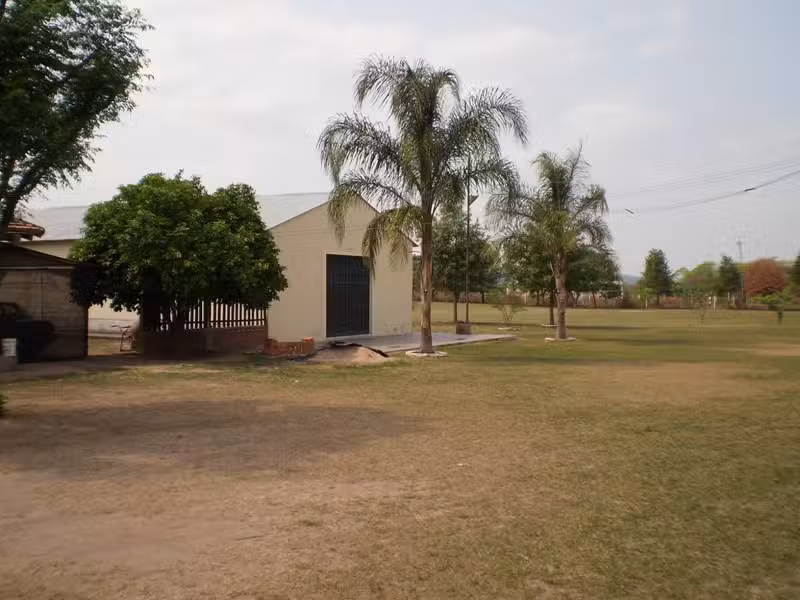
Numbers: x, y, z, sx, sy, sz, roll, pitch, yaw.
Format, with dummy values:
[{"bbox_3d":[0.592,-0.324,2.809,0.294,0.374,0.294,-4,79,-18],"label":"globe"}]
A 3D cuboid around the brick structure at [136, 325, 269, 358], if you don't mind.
[{"bbox_3d":[-4.951,1.054,21.412,3.260,0.740,0.300,0,1,-25],"label":"brick structure"}]

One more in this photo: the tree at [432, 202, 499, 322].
[{"bbox_3d":[3.434,-2.013,44.985,3.700,6.400,3.600,0,1,0],"label":"tree"}]

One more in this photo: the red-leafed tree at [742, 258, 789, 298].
[{"bbox_3d":[38.659,-1.696,87.992,4.900,4.700,4.700,0,1,0],"label":"red-leafed tree"}]

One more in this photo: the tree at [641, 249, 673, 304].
[{"bbox_3d":[25.897,-2.088,83.988,3.250,5.800,3.200,0,1,0],"label":"tree"}]

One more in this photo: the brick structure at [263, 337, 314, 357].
[{"bbox_3d":[-2.975,1.167,22.213,1.380,0.480,0.600,0,1,-24],"label":"brick structure"}]

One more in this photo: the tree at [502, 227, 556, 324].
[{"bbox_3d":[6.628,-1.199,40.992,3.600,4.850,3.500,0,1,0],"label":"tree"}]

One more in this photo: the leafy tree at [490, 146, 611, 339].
[{"bbox_3d":[5.318,-2.038,29.383,4.300,6.750,4.200,0,1,0],"label":"leafy tree"}]

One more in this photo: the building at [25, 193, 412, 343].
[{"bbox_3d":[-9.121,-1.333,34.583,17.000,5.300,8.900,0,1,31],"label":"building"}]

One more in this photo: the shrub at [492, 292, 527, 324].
[{"bbox_3d":[5.264,0.435,40.008,1.650,1.600,1.600,0,1,0],"label":"shrub"}]

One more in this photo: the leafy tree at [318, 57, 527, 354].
[{"bbox_3d":[0.606,-2.570,22.377,5.600,7.950,5.400,0,1,0],"label":"leafy tree"}]

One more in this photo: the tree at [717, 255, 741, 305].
[{"bbox_3d":[33.166,-1.788,83.991,2.600,5.200,2.600,0,1,0],"label":"tree"}]

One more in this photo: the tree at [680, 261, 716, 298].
[{"bbox_3d":[35.877,-2.163,100.000,4.400,4.800,4.300,0,0,0],"label":"tree"}]

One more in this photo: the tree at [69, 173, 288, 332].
[{"bbox_3d":[-5.644,-0.834,21.194,5.600,4.500,5.000,0,1,0],"label":"tree"}]

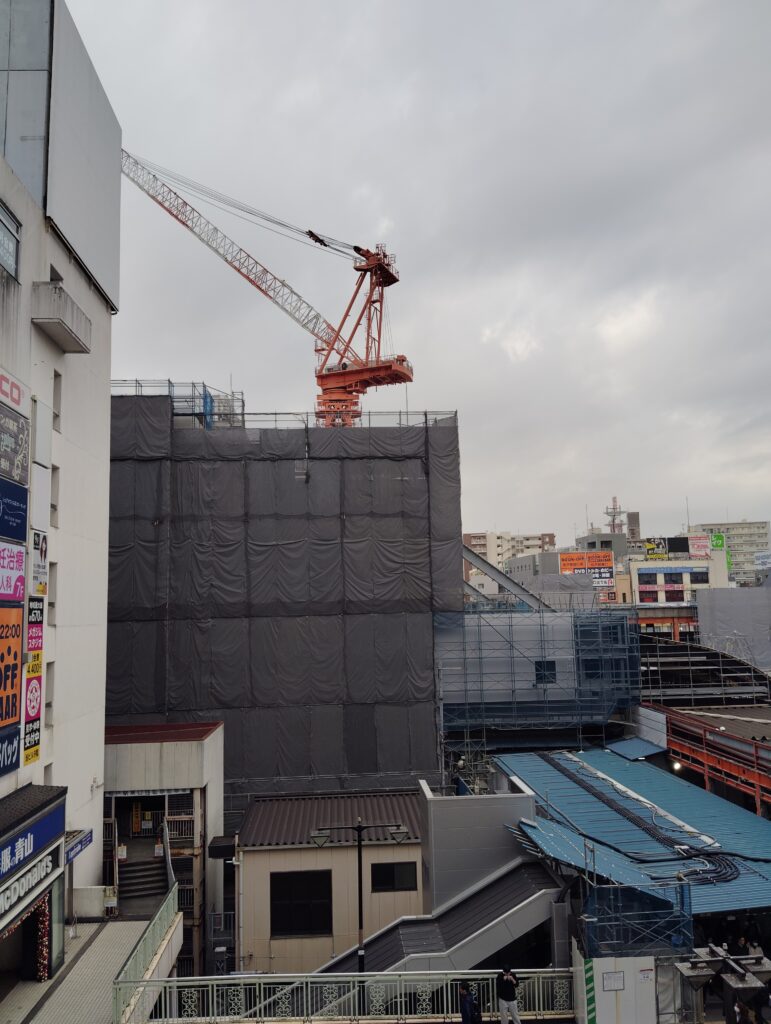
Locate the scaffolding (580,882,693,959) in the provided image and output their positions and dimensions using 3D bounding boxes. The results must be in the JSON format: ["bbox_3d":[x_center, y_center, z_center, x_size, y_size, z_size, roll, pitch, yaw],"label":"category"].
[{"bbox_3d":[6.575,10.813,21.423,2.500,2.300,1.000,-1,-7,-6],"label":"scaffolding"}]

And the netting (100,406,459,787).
[{"bbox_3d":[-7.898,7.361,57.186,22.500,26.700,22.000,-1,-7,-7],"label":"netting"}]

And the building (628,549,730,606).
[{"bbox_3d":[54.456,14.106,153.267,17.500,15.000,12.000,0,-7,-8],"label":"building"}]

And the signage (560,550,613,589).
[{"bbox_3d":[33.862,9.855,139.744,9.200,6.000,0.500,-1,-7,-5],"label":"signage"}]

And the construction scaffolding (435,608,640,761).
[{"bbox_3d":[8.763,9.944,47.820,11.400,8.400,3.200,-1,-7,-7],"label":"construction scaffolding"}]

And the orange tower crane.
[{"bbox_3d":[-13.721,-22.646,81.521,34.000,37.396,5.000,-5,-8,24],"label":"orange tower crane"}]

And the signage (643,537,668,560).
[{"bbox_3d":[49.062,6.608,150.173,4.400,3.900,0.500,0,-7,-8],"label":"signage"}]

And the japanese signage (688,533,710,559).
[{"bbox_3d":[56.859,6.157,150.206,4.000,4.400,0.500,0,-7,-8],"label":"japanese signage"}]

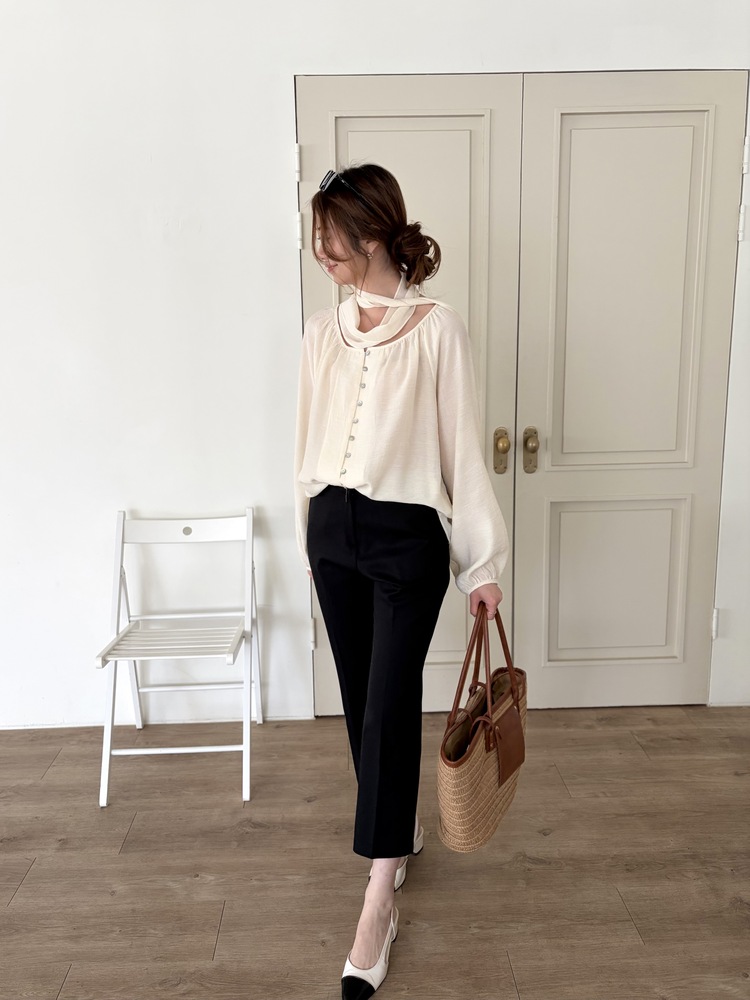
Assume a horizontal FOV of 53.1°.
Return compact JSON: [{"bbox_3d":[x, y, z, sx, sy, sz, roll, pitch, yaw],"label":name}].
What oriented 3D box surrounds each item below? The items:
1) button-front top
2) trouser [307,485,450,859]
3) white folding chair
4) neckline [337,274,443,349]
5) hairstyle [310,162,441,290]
[{"bbox_3d":[0.053,-0.116,1.501,0.420,0.600,0.270,3,10,20],"label":"button-front top"},{"bbox_3d":[0.017,0.347,1.587,0.290,0.810,0.350,3,10,20],"label":"trouser"},{"bbox_3d":[-0.591,0.443,2.316,0.435,0.770,0.500,-1,9,-4],"label":"white folding chair"},{"bbox_3d":[0.025,-0.360,1.415,0.200,0.140,0.170,3,10,20],"label":"neckline"},{"bbox_3d":[-0.001,-0.520,1.435,0.240,0.230,0.180,-5,10,-25],"label":"hairstyle"}]

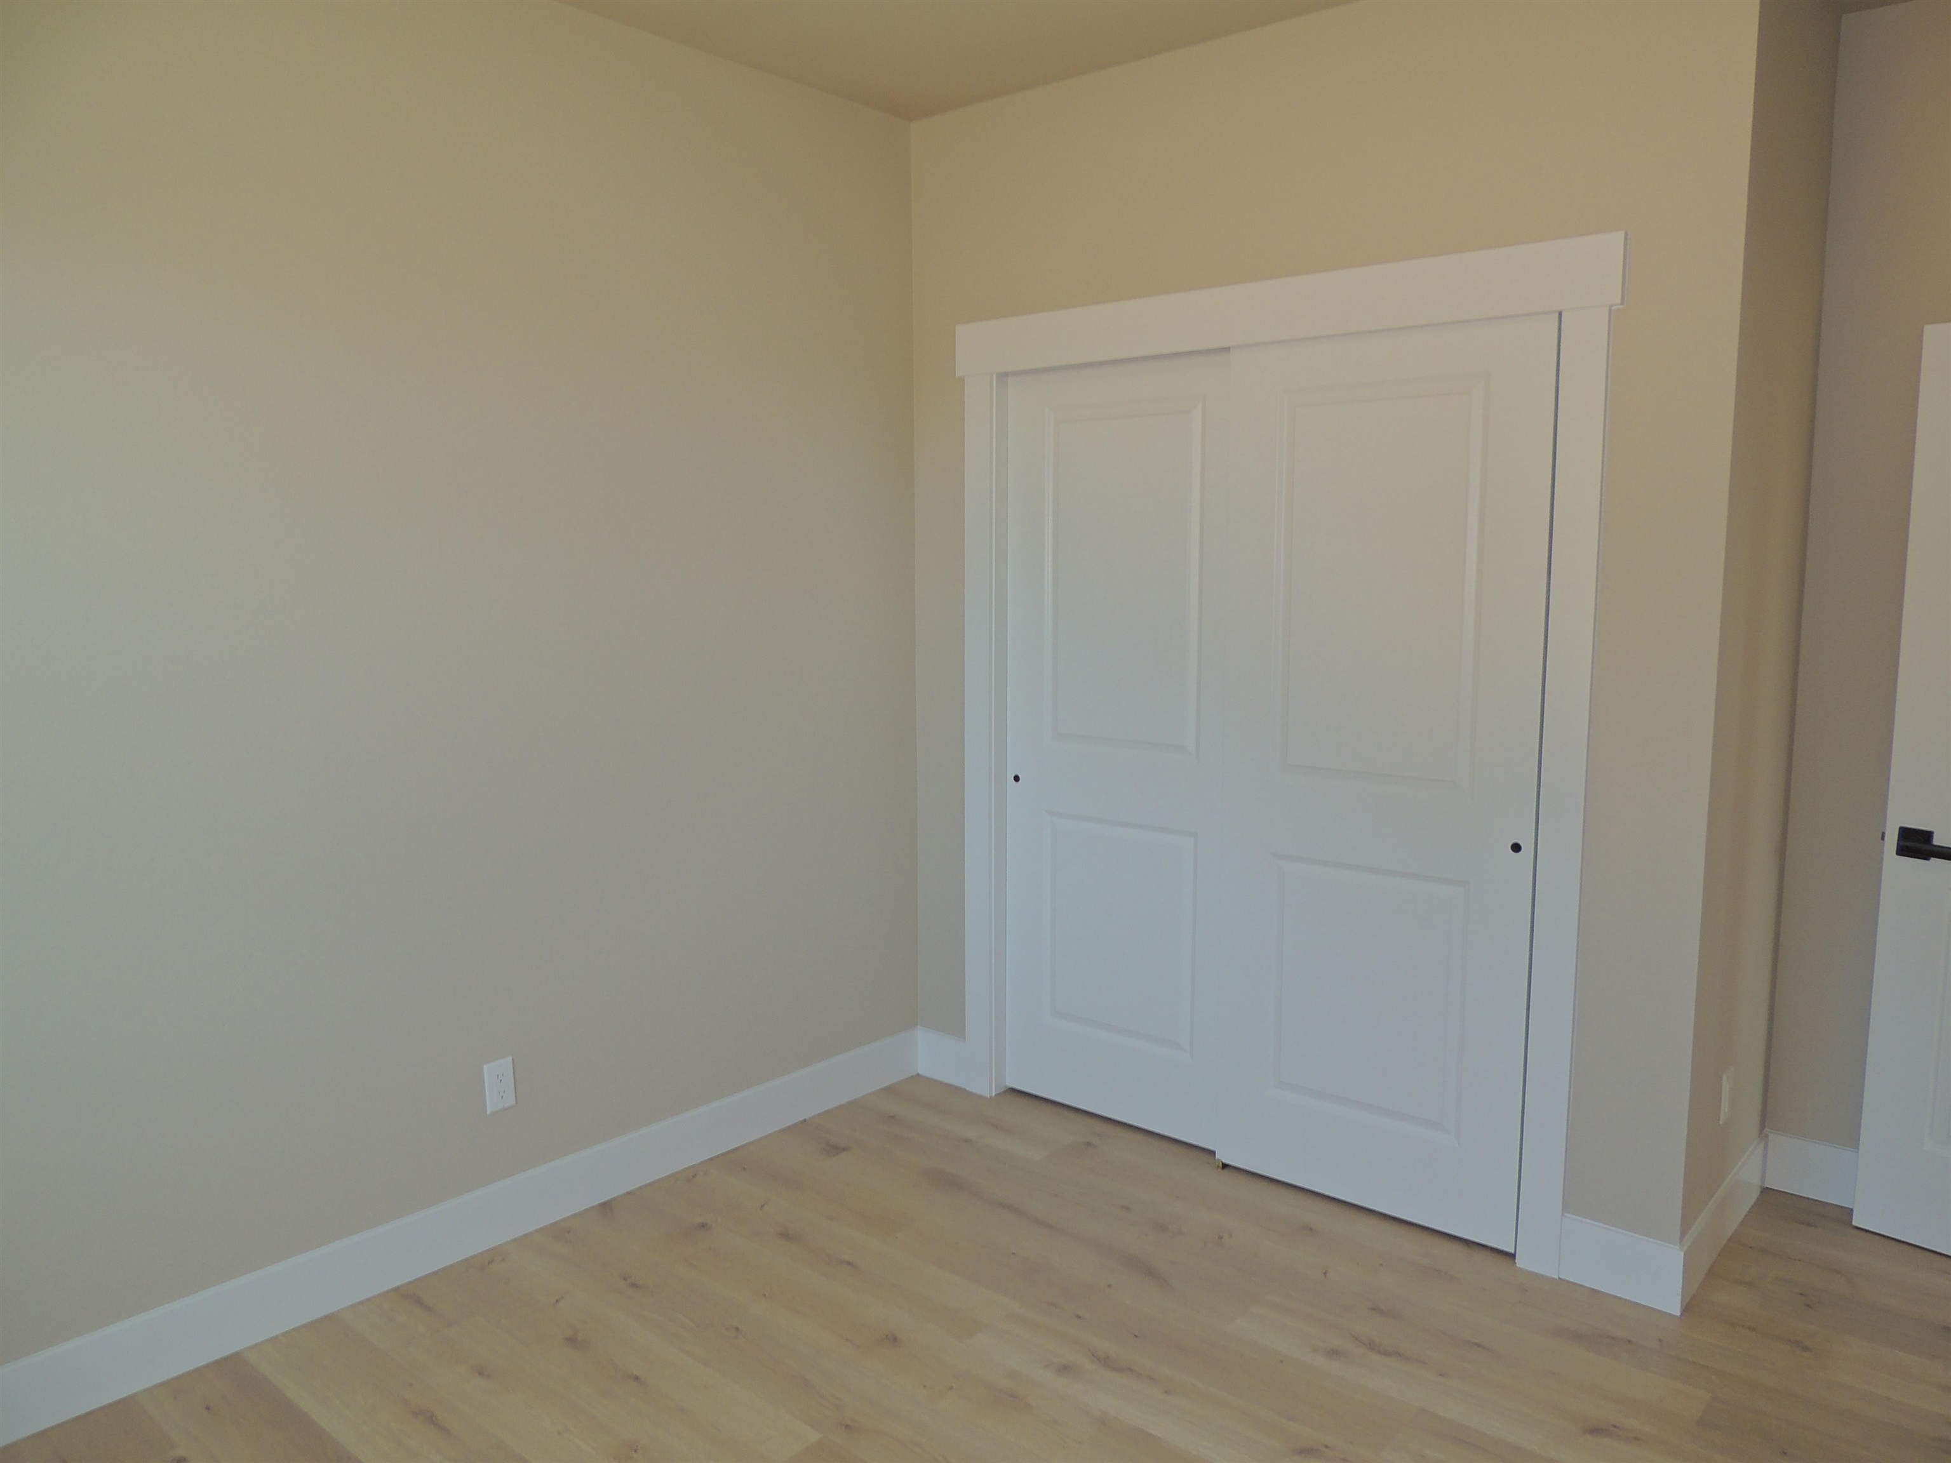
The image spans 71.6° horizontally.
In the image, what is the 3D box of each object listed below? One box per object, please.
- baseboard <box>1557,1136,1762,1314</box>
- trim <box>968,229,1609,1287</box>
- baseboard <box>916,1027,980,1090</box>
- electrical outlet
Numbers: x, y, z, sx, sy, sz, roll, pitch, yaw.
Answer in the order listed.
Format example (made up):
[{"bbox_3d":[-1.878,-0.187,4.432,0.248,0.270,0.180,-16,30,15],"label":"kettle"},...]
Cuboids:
[{"bbox_3d":[1.595,1.075,3.115,0.240,0.140,0.787,6,9,40],"label":"baseboard"},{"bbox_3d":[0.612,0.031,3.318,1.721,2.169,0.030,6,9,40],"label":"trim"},{"bbox_3d":[-0.093,0.975,4.031,0.210,0.140,0.019,6,9,40],"label":"baseboard"},{"bbox_3d":[-1.065,0.793,3.034,0.010,0.113,0.070,6,9,40],"label":"electrical outlet"}]

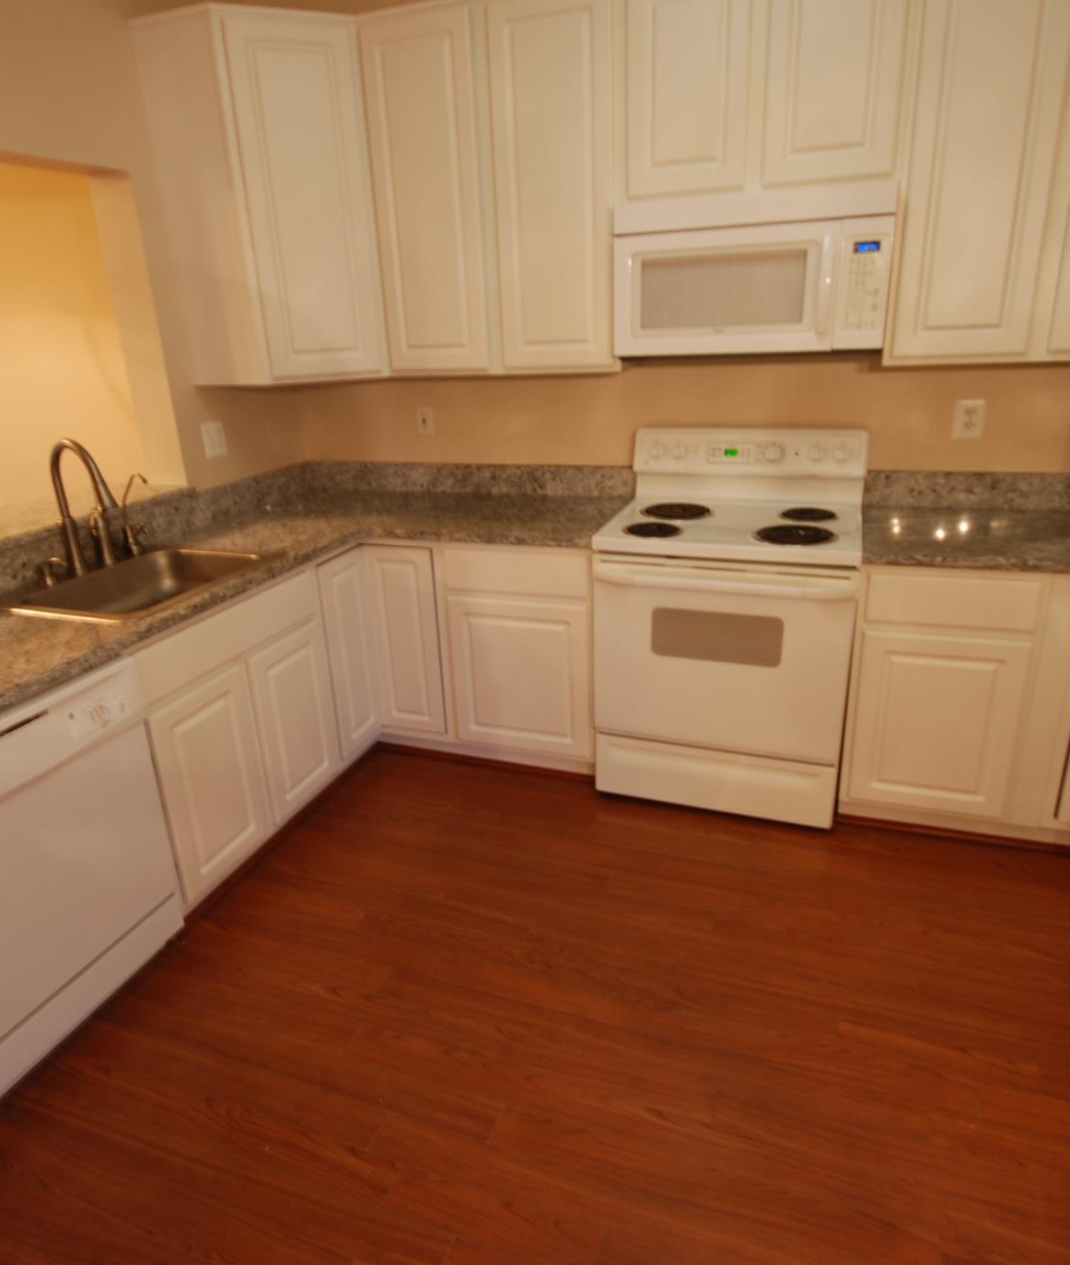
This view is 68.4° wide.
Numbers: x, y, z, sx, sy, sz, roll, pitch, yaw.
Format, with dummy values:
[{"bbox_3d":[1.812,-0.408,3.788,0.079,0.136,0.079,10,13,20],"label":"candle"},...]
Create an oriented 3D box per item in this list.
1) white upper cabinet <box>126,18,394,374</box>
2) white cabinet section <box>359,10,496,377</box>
[{"bbox_3d":[-0.884,-1.481,2.843,0.840,1.073,0.640,-11,22,-23],"label":"white upper cabinet"},{"bbox_3d":[-0.300,-1.426,2.662,0.410,1.053,0.330,5,21,20],"label":"white cabinet section"}]

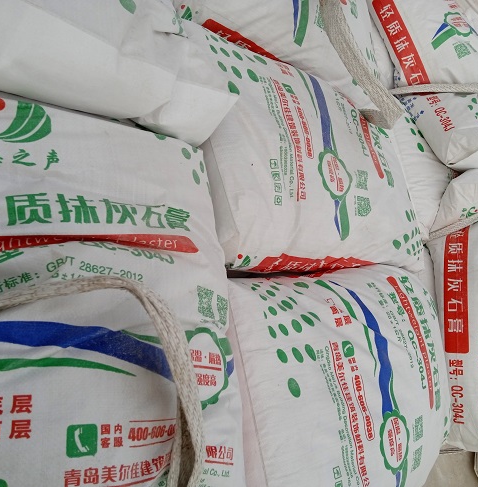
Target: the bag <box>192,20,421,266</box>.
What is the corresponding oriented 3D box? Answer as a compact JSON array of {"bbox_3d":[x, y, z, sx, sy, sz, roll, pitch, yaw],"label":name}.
[{"bbox_3d":[0.139,-0.133,1.045,0.570,0.135,0.400,6,67,-45],"label":"bag"}]

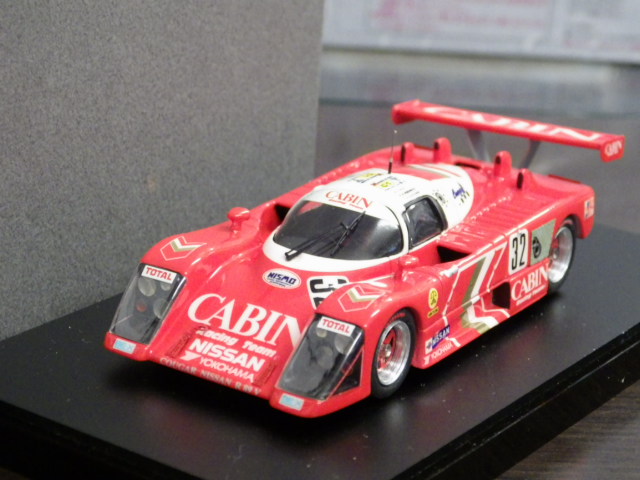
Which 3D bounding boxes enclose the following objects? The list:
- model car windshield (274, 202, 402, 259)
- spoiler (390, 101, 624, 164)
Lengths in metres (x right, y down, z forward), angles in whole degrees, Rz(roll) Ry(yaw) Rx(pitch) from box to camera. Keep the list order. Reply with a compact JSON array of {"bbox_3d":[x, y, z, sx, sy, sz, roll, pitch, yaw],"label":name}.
[{"bbox_3d":[0.002,-0.002,0.327,0.024,0.007,0.012,15,22,30],"label":"model car windshield"},{"bbox_3d":[0.037,-0.022,0.376,0.046,0.004,0.010,13,21,31],"label":"spoiler"}]

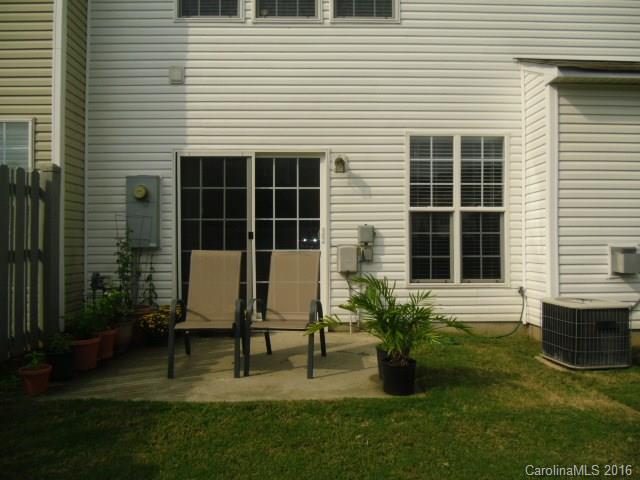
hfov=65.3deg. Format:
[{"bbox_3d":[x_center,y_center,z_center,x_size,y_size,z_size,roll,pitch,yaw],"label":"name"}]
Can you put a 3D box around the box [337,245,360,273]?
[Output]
[{"bbox_3d":[0.328,0.219,5.914,0.252,0.332,0.120,0,-1,-1],"label":"box"}]

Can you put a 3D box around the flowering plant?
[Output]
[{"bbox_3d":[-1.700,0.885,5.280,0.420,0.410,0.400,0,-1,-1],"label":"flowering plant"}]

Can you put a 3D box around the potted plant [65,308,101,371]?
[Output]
[{"bbox_3d":[-2.110,0.865,4.440,0.310,0.510,0.310,0,-1,-1],"label":"potted plant"}]

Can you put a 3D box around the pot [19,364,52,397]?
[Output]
[{"bbox_3d":[-2.064,1.013,3.620,0.238,0.190,0.238,0,-1,-1],"label":"pot"}]

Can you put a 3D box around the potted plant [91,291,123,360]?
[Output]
[{"bbox_3d":[-1.990,0.801,4.670,0.280,0.610,0.280,0,-1,-1],"label":"potted plant"}]

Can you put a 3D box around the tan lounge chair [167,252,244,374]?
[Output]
[{"bbox_3d":[-0.977,0.610,4.460,0.600,1.020,0.800,0,-1,-4],"label":"tan lounge chair"}]

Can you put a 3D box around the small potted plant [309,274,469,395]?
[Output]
[{"bbox_3d":[0.515,0.703,3.810,1.170,0.880,0.950,0,-1,-1],"label":"small potted plant"}]

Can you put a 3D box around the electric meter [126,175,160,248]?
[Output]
[{"bbox_3d":[-2.078,-0.331,5.855,0.359,0.850,0.170,0,-1,-1],"label":"electric meter"}]

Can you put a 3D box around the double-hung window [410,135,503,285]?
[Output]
[{"bbox_3d":[1.653,-0.373,6.003,1.190,1.828,0.100,0,-1,-1],"label":"double-hung window"}]

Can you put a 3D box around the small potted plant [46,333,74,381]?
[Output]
[{"bbox_3d":[-2.110,0.938,4.070,0.240,0.370,0.240,0,-1,-1],"label":"small potted plant"}]

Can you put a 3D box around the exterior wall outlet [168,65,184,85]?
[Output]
[{"bbox_3d":[-1.713,-1.977,5.980,0.180,0.230,0.080,0,-1,-1],"label":"exterior wall outlet"}]

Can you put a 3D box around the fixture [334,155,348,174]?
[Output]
[{"bbox_3d":[0.256,-0.889,5.885,0.165,0.238,0.190,0,-1,-1],"label":"fixture"}]

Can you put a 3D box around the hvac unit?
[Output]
[{"bbox_3d":[2.491,0.853,4.695,0.550,0.570,0.550,0,-1,-9],"label":"hvac unit"}]

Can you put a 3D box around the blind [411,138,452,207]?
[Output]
[{"bbox_3d":[1.358,-0.834,6.063,0.526,0.862,0.050,0,-1,-1],"label":"blind"}]

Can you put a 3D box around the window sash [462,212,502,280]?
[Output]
[{"bbox_3d":[1.943,0.086,5.975,0.515,0.840,0.050,0,-1,-1],"label":"window sash"}]

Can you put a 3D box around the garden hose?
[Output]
[{"bbox_3d":[2.082,0.879,5.887,0.708,0.613,0.200,0,-1,-1],"label":"garden hose"}]

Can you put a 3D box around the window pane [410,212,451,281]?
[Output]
[{"bbox_3d":[1.345,0.079,6.050,0.490,0.830,0.040,0,-1,-1],"label":"window pane"}]

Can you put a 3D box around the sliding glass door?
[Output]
[{"bbox_3d":[-0.830,0.000,6.040,1.790,2.100,0.110,0,-1,-1],"label":"sliding glass door"}]

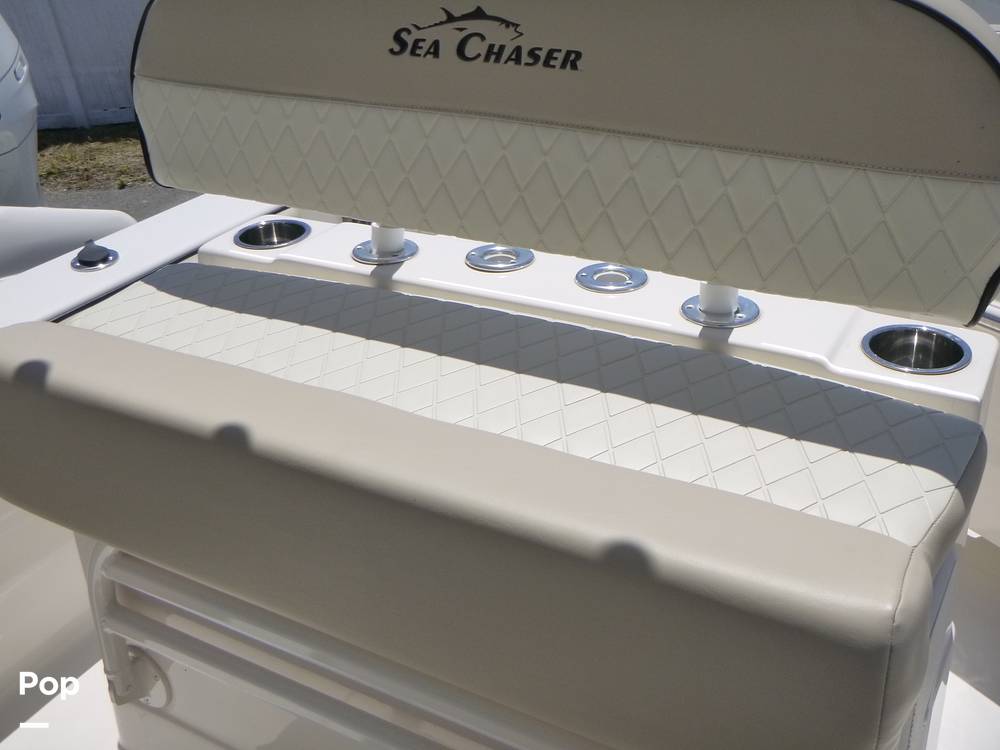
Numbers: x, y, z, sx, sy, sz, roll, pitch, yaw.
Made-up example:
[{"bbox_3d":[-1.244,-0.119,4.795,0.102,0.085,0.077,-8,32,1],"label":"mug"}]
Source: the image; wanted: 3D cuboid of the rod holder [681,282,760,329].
[{"bbox_3d":[0.249,-0.093,1.168,0.086,0.050,0.086,13,33,24],"label":"rod holder"}]

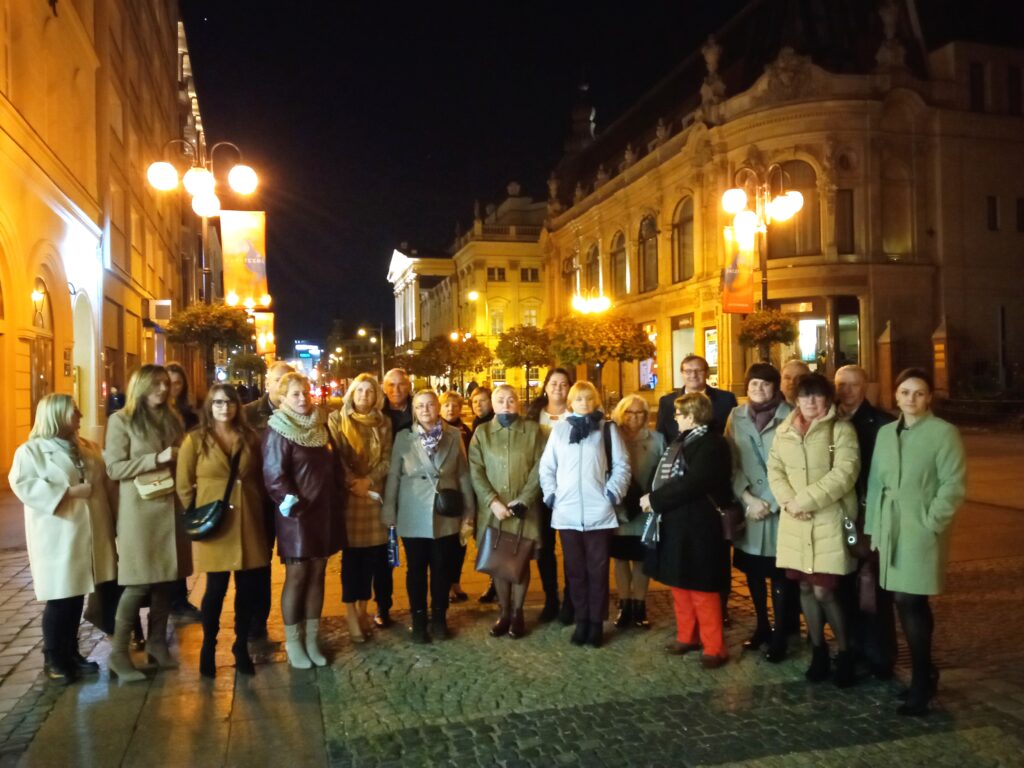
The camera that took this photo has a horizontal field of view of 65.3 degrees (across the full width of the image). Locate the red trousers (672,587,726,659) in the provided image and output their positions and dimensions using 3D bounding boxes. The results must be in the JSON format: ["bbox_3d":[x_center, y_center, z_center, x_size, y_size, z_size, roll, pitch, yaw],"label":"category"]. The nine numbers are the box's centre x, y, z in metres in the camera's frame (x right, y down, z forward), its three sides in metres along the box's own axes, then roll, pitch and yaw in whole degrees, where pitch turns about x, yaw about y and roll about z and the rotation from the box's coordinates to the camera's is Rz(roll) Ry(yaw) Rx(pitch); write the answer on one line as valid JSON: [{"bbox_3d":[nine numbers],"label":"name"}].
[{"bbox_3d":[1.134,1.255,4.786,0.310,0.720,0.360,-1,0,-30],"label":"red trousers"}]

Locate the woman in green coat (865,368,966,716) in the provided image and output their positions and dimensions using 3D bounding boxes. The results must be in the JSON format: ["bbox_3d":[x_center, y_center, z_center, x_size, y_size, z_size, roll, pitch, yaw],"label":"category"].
[{"bbox_3d":[2.049,0.765,4.046,0.390,1.676,0.490,-1,0,-34],"label":"woman in green coat"}]

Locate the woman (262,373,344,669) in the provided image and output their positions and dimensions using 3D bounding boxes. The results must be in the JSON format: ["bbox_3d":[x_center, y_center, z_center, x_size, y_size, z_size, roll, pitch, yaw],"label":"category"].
[{"bbox_3d":[-1.252,0.799,4.800,0.500,1.724,0.390,-1,0,-34],"label":"woman"}]

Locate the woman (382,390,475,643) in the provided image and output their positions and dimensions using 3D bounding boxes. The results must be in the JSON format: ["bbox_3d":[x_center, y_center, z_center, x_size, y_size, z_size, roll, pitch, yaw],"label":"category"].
[{"bbox_3d":[-0.543,0.847,5.226,0.570,1.610,0.360,-1,0,-7],"label":"woman"}]

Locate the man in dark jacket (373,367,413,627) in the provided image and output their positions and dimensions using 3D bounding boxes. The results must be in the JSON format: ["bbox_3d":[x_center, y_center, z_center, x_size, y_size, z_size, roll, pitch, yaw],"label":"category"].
[{"bbox_3d":[-0.797,0.773,5.579,0.540,1.770,0.360,-1,0,-7],"label":"man in dark jacket"}]

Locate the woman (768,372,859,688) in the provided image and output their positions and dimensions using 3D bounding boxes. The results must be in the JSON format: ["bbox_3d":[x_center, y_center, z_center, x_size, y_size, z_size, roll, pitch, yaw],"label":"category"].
[{"bbox_3d":[1.650,0.777,4.362,0.480,1.650,0.350,-1,0,17],"label":"woman"}]

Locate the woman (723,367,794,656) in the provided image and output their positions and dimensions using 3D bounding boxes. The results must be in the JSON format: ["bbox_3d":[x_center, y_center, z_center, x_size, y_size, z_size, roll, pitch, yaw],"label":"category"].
[{"bbox_3d":[1.504,0.742,4.836,0.490,1.731,0.360,-1,0,27],"label":"woman"}]

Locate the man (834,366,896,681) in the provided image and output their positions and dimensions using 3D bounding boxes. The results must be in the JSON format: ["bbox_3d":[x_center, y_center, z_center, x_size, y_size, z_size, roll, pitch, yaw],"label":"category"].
[{"bbox_3d":[1.950,0.751,4.509,0.530,1.710,0.360,-1,0,33],"label":"man"}]

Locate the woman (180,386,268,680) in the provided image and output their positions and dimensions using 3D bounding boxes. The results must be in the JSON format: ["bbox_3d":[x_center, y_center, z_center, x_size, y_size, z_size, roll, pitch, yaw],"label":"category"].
[{"bbox_3d":[-1.695,0.838,4.679,0.530,1.681,0.370,-1,0,-29],"label":"woman"}]

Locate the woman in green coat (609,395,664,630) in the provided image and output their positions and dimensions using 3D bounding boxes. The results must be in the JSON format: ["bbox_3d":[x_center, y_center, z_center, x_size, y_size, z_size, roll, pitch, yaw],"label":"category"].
[{"bbox_3d":[0.834,0.854,5.482,0.500,1.551,0.340,-1,0,9],"label":"woman in green coat"}]

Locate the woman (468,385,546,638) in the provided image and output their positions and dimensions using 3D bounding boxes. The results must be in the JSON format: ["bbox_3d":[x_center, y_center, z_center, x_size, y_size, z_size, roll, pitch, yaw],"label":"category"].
[{"bbox_3d":[-0.040,0.826,5.288,0.520,1.630,0.380,-1,0,0],"label":"woman"}]

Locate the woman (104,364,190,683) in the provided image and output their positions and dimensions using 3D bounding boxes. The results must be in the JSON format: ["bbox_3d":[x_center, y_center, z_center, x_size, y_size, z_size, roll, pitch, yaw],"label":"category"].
[{"bbox_3d":[-2.103,0.781,4.623,0.410,1.776,0.460,-1,0,20],"label":"woman"}]

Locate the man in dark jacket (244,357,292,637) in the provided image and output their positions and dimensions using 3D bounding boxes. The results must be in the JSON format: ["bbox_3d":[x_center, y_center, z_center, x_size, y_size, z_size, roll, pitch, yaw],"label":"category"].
[{"bbox_3d":[-1.583,0.763,5.348,0.540,1.827,0.360,-1,0,-23],"label":"man in dark jacket"}]

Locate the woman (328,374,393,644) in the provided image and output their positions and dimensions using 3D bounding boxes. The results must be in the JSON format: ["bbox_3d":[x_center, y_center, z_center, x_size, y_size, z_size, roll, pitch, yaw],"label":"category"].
[{"bbox_3d":[-0.985,0.800,5.263,0.480,1.713,0.370,-1,0,-21],"label":"woman"}]

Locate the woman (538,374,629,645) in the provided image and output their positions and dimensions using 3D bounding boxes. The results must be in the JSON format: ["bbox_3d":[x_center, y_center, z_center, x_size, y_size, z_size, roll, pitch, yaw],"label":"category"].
[{"bbox_3d":[0.463,0.805,5.087,0.570,1.650,0.360,-1,0,3],"label":"woman"}]

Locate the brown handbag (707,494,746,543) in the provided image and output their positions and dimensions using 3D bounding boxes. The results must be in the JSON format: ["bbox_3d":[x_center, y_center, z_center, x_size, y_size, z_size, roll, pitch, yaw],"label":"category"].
[{"bbox_3d":[1.325,0.814,4.800,0.120,0.270,0.250,-1,0,25],"label":"brown handbag"}]

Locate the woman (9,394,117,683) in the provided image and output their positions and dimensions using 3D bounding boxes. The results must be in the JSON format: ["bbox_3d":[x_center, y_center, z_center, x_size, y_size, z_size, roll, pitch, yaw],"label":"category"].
[{"bbox_3d":[-2.632,0.878,4.690,0.420,1.630,0.530,-1,0,35],"label":"woman"}]

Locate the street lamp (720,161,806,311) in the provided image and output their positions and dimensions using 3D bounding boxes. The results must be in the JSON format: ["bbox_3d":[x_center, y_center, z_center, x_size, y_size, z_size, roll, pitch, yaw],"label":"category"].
[{"bbox_3d":[4.388,-1.069,14.010,1.450,5.300,1.450,-1,0,17],"label":"street lamp"}]

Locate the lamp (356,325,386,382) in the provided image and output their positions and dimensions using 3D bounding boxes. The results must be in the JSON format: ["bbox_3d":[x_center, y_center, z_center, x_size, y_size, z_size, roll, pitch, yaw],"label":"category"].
[{"bbox_3d":[-15.927,-2.204,90.017,2.900,9.000,0.500,-1,0,-6],"label":"lamp"}]

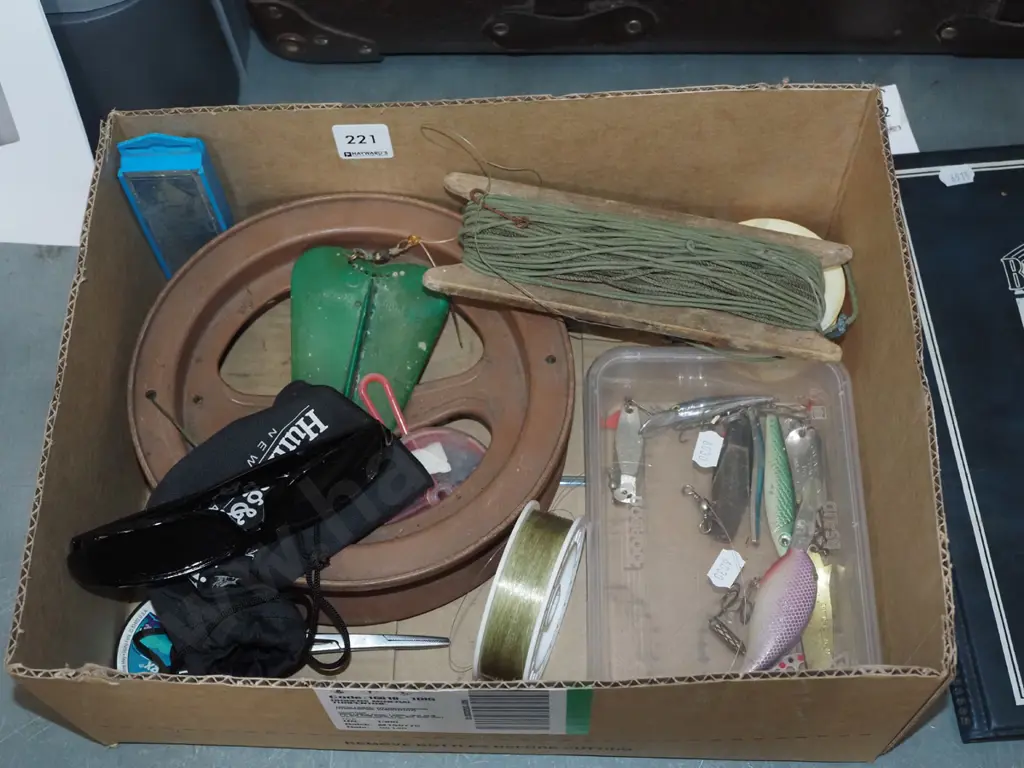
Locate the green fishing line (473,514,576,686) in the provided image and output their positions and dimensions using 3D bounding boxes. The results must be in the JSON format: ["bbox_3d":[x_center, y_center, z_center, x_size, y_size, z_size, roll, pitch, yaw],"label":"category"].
[{"bbox_3d":[0.010,0.085,0.572,0.021,0.079,0.079,18,65,10],"label":"green fishing line"}]

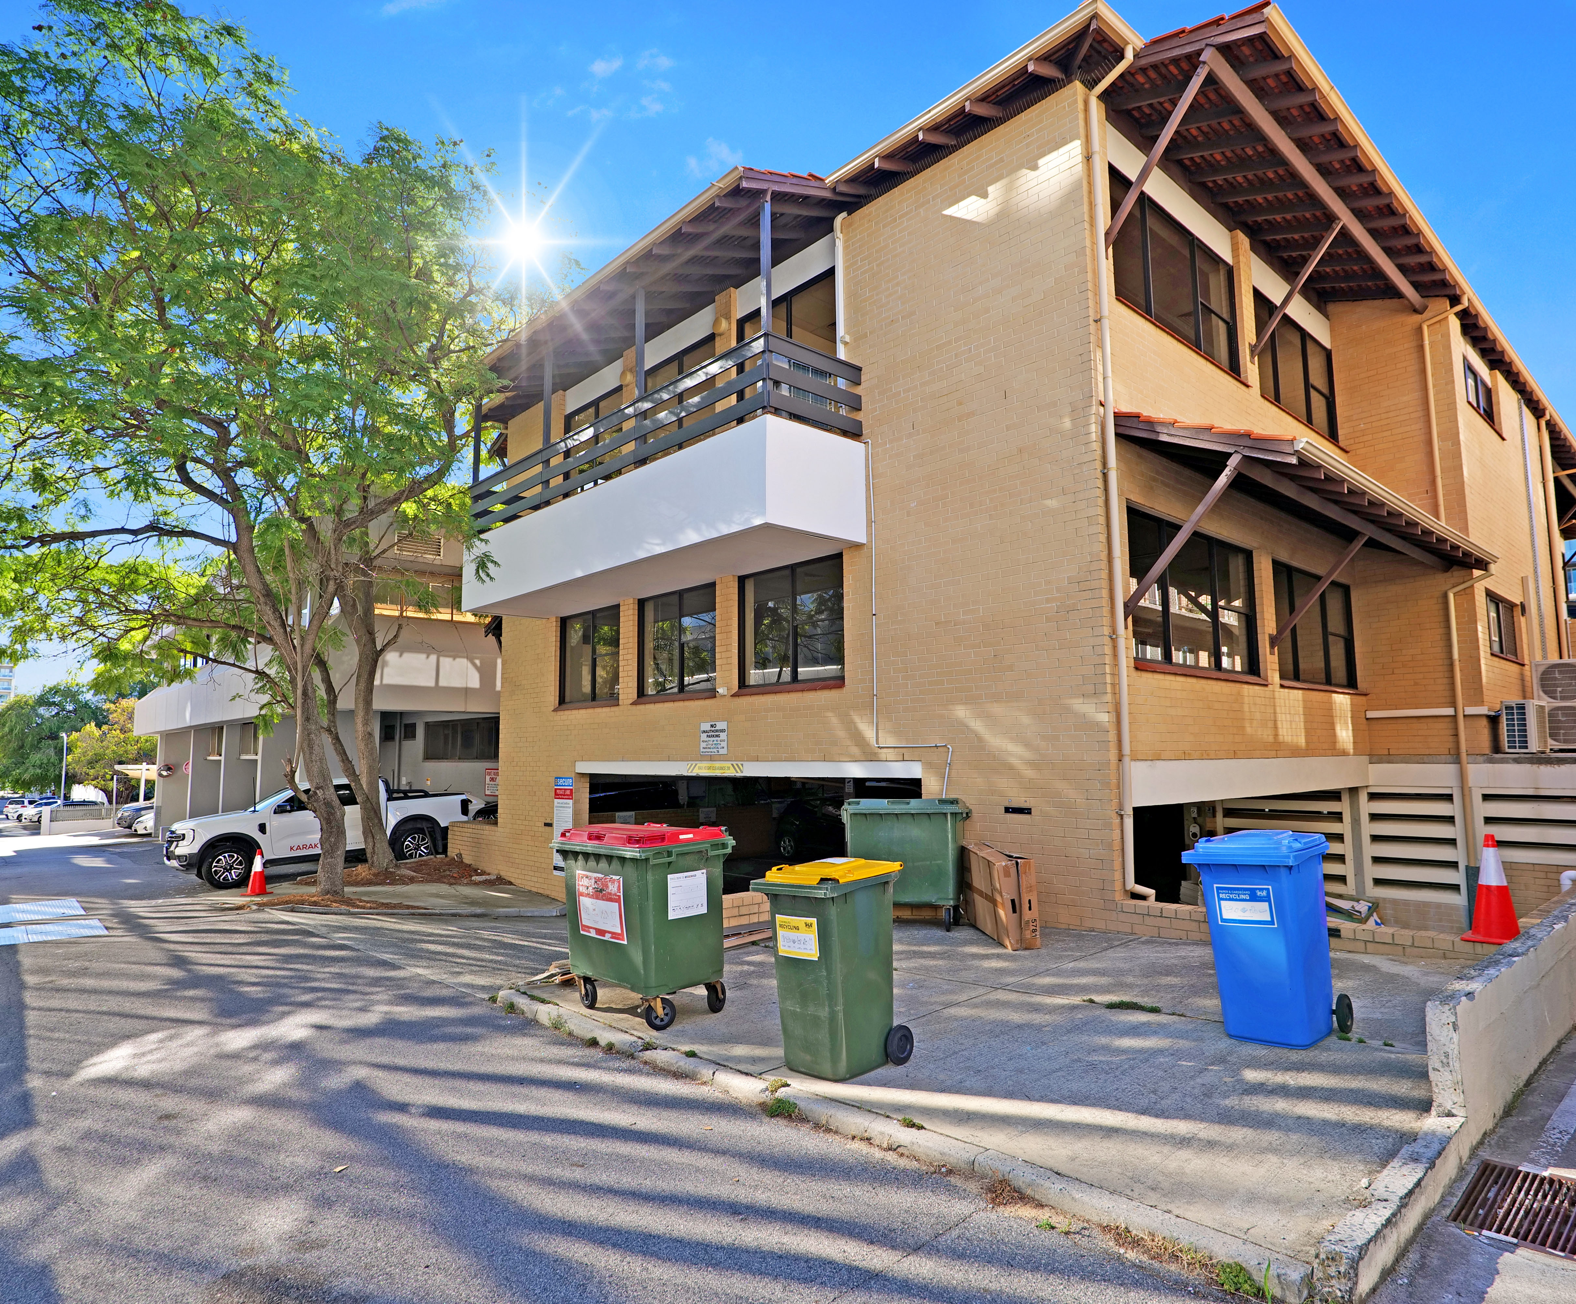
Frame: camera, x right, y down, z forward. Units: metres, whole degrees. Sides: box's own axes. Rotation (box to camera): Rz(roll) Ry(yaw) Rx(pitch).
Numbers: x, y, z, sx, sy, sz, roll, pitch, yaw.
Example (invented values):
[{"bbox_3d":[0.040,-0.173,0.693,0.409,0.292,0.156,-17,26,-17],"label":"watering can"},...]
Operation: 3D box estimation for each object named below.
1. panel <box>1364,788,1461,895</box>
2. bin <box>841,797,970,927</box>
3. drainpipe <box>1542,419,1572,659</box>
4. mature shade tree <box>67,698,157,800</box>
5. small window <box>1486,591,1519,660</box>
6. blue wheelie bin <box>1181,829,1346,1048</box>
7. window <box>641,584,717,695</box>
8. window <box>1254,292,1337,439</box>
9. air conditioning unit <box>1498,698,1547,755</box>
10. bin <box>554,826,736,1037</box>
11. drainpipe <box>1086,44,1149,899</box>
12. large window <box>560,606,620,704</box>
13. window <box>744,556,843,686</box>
[{"bbox_3d":[8.600,2.660,12.030,0.100,1.480,1.080,5,-9,-42],"label":"panel"},{"bbox_3d":[1.160,2.040,8.550,1.240,1.200,0.750,-4,-7,27],"label":"bin"},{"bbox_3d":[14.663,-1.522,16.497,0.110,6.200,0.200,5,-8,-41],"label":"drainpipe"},{"bbox_3d":[-41.400,6.850,54.000,6.400,8.200,6.400,5,-9,-43],"label":"mature shade tree"},{"bbox_3d":[10.743,-0.329,13.096,2.400,0.940,0.100,5,-8,-41],"label":"small window"},{"bbox_3d":[2.691,1.589,4.878,0.730,1.065,0.580,6,-12,-44],"label":"blue wheelie bin"},{"bbox_3d":[-1.578,-0.112,12.597,0.100,1.520,1.840,5,-9,-43],"label":"window"},{"bbox_3d":[7.060,-3.900,12.100,2.950,1.460,0.120,5,-9,-43],"label":"window"},{"bbox_3d":[9.860,0.994,11.614,0.900,0.640,0.300,5,-8,-41],"label":"air conditioning unit"},{"bbox_3d":[-1.040,1.860,6.140,0.770,1.220,1.280,5,-8,-40],"label":"bin"},{"bbox_3d":[3.119,-1.765,7.894,0.120,7.850,0.480,5,-8,-41],"label":"drainpipe"},{"bbox_3d":[-3.250,0.040,14.270,0.120,1.530,1.950,5,-9,-42],"label":"large window"},{"bbox_3d":[0.053,-0.313,10.896,0.100,1.560,1.890,5,-9,-43],"label":"window"}]

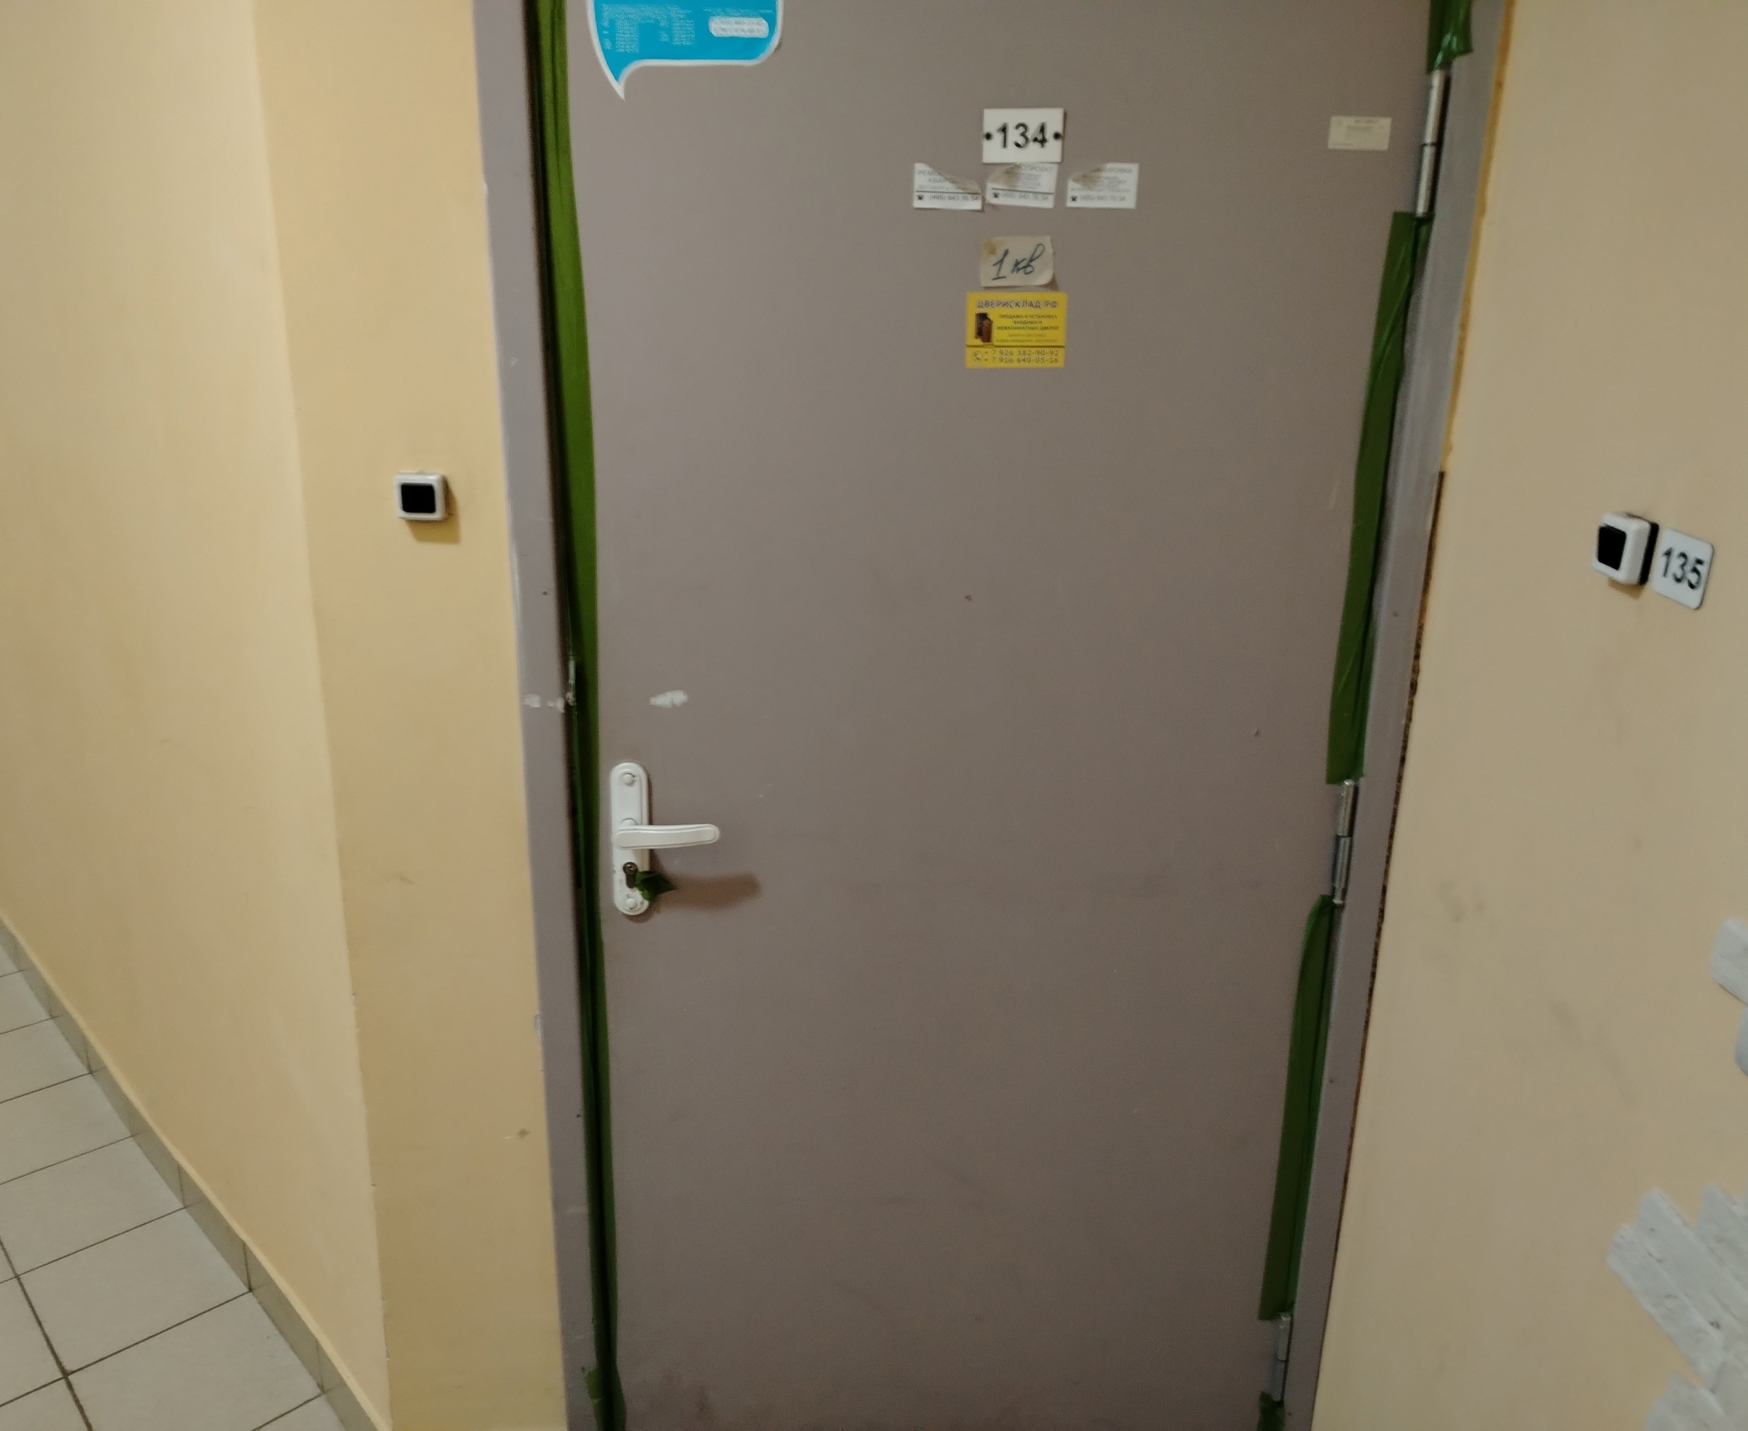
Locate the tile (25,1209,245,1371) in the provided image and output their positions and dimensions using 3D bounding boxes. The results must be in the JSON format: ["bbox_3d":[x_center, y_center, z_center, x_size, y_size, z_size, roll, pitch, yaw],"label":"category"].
[{"bbox_3d":[-1.234,0.951,2.205,0.266,0.010,0.298,-15,23,-42],"label":"tile"}]

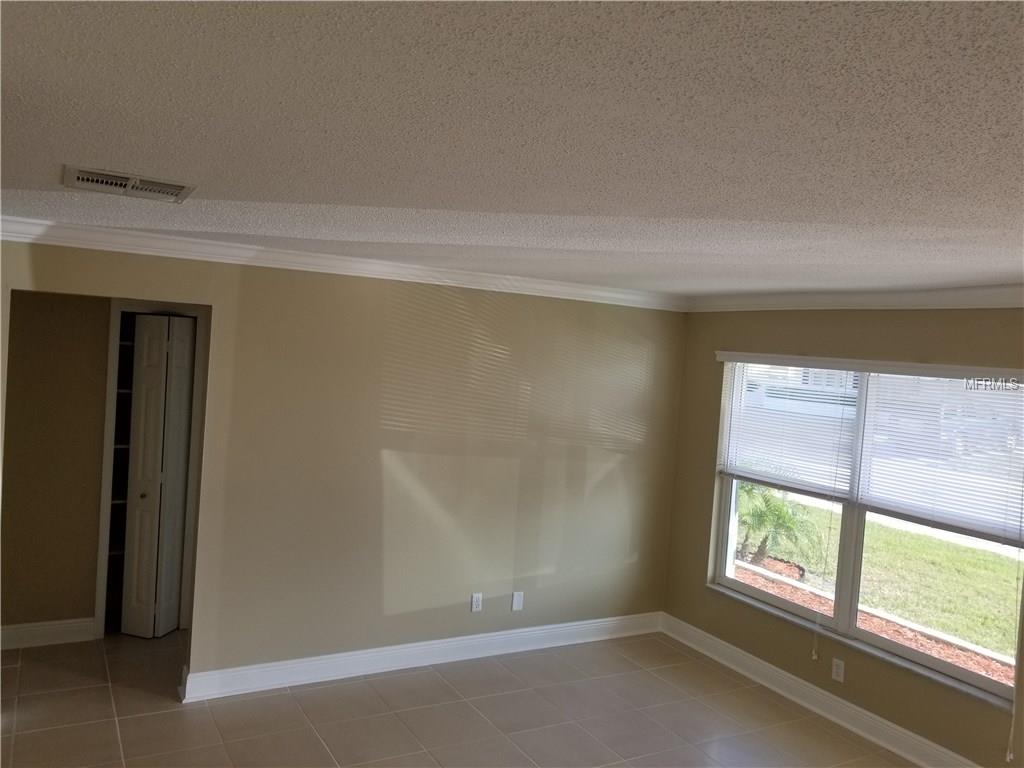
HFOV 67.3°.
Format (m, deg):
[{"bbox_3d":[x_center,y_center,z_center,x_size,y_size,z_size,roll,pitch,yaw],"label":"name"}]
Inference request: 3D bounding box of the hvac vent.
[{"bbox_3d":[-1.227,-0.634,2.471,0.355,0.022,0.325,3,2,-29],"label":"hvac vent"}]

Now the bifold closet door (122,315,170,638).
[{"bbox_3d":[-2.302,0.588,4.855,0.230,2.015,0.035,4,2,11],"label":"bifold closet door"}]

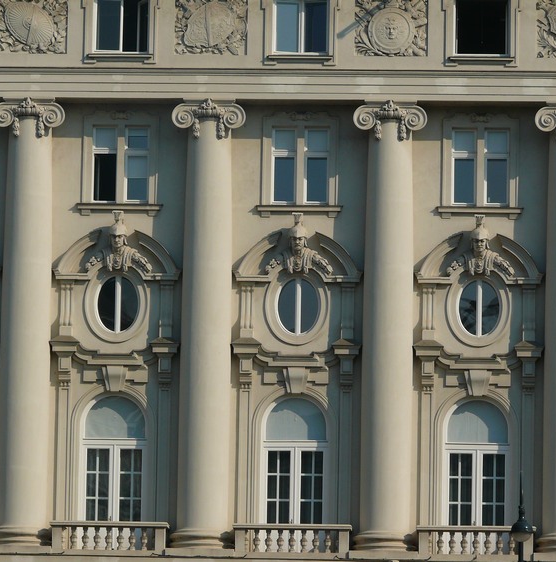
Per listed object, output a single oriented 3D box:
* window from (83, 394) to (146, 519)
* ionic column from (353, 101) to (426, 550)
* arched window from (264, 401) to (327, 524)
[{"bbox_3d":[-3.938,4.574,101.758,1.424,3.575,0.280,1,-6,3],"label":"window"},{"bbox_3d":[2.941,1.203,113.728,1.956,12.143,1.151,1,-7,3],"label":"ionic column"},{"bbox_3d":[0.422,4.611,101.521,1.482,3.566,0.280,1,-6,3],"label":"arched window"}]

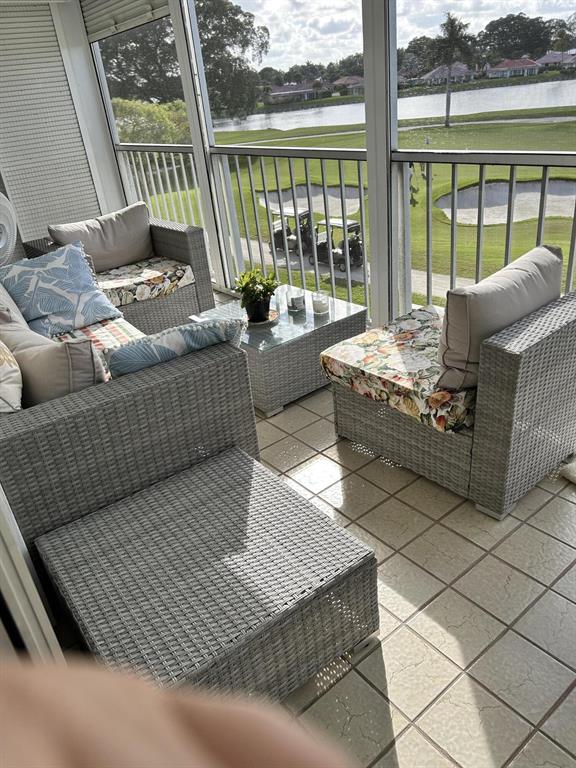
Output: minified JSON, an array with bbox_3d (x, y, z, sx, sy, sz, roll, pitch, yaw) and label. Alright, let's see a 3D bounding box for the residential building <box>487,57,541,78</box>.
[{"bbox_3d":[83.043,-116.296,212.414,18.240,5.980,13.000,4,29,19],"label":"residential building"}]

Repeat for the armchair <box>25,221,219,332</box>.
[{"bbox_3d":[-1.131,-0.694,3.955,0.915,0.638,0.820,-24,32,-32],"label":"armchair"}]

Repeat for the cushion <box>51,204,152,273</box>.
[{"bbox_3d":[-1.217,-0.927,3.729,0.610,0.366,0.152,-24,28,-32],"label":"cushion"}]

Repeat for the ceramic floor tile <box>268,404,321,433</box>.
[{"bbox_3d":[0.029,0.169,2.736,0.200,0.010,0.200,-24,32,-32],"label":"ceramic floor tile"}]

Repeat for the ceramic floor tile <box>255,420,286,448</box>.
[{"bbox_3d":[-0.129,0.238,2.607,0.197,0.010,0.197,-24,33,-32],"label":"ceramic floor tile"}]

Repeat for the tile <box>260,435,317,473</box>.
[{"bbox_3d":[-0.003,0.301,2.460,0.197,0.010,0.197,-24,33,-32],"label":"tile"}]

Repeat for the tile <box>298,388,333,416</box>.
[{"bbox_3d":[0.186,0.095,2.819,0.197,0.010,0.197,-24,33,-32],"label":"tile"}]

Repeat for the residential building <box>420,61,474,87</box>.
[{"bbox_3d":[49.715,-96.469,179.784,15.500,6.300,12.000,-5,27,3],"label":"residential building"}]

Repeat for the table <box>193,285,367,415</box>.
[{"bbox_3d":[-0.051,-0.215,3.104,0.676,0.353,0.672,-24,32,-32],"label":"table"}]

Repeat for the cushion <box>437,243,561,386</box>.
[{"bbox_3d":[0.786,-0.233,2.059,0.569,0.387,0.155,-24,32,-32],"label":"cushion"}]

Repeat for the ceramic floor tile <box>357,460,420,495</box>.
[{"bbox_3d":[0.412,0.358,2.294,0.200,0.010,0.200,-24,32,-32],"label":"ceramic floor tile"}]

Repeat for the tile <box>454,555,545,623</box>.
[{"bbox_3d":[0.631,0.612,1.730,0.197,0.010,0.197,-24,33,-32],"label":"tile"}]

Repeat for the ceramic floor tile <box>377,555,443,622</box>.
[{"bbox_3d":[0.349,0.625,1.783,0.200,0.010,0.200,-24,32,-32],"label":"ceramic floor tile"}]

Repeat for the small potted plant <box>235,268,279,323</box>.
[{"bbox_3d":[-0.162,-0.427,2.868,0.215,0.240,0.215,-7,27,-2],"label":"small potted plant"}]

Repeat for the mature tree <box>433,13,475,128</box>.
[{"bbox_3d":[21.325,-41.145,76.115,5.200,13.400,5.200,2,28,15],"label":"mature tree"}]

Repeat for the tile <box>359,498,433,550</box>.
[{"bbox_3d":[0.383,0.496,2.056,0.196,0.010,0.196,-24,32,-32],"label":"tile"}]

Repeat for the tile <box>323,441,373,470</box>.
[{"bbox_3d":[0.285,0.298,2.463,0.196,0.010,0.196,-24,32,-32],"label":"tile"}]

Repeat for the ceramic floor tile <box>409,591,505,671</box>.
[{"bbox_3d":[0.474,0.684,1.624,0.197,0.010,0.197,-24,33,-32],"label":"ceramic floor tile"}]

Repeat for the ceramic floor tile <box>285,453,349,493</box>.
[{"bbox_3d":[0.125,0.366,2.333,0.200,0.010,0.200,-24,32,-32],"label":"ceramic floor tile"}]

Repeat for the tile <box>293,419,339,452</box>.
[{"bbox_3d":[0.156,0.234,2.612,0.196,0.010,0.196,-24,32,-32],"label":"tile"}]

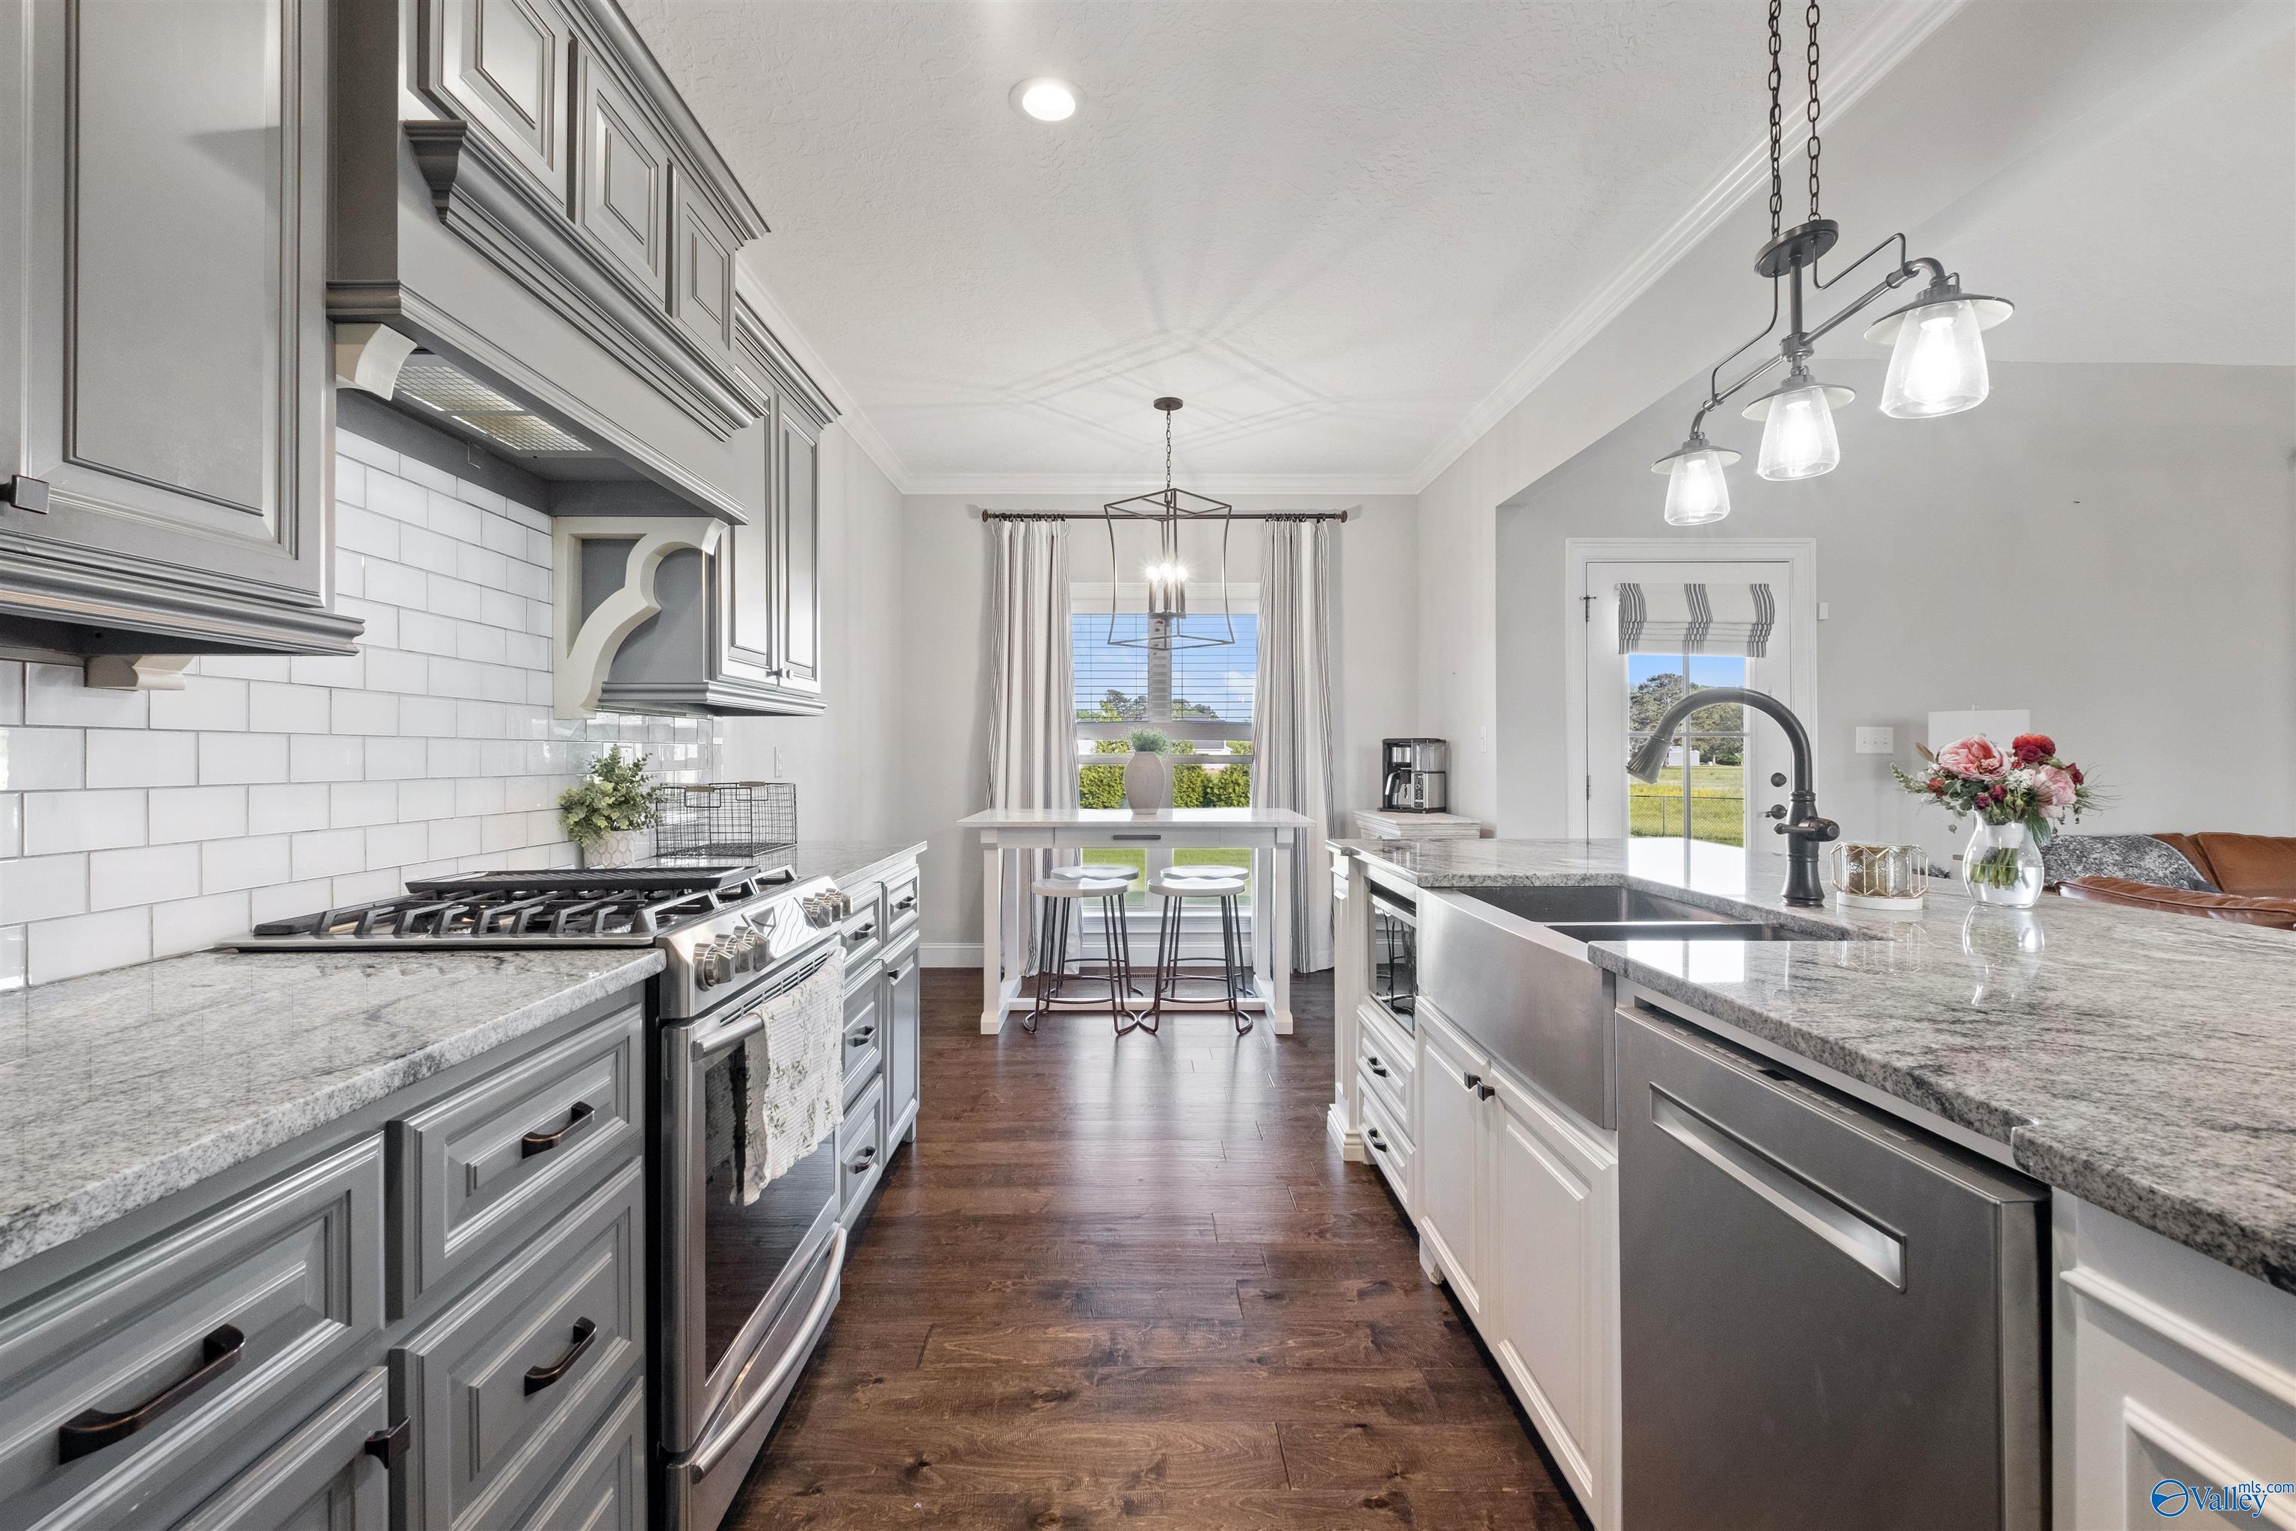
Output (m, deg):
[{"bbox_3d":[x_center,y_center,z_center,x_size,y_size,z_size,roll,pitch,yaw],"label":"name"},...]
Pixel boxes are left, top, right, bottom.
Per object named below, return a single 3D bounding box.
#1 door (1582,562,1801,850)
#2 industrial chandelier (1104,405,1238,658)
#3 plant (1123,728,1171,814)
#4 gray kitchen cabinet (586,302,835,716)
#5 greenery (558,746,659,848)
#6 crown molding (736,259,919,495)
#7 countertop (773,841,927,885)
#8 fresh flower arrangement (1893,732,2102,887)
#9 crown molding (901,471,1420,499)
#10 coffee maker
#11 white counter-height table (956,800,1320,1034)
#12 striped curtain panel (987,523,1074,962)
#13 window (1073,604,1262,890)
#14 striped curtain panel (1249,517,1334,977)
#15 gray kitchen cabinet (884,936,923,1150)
[{"bbox_3d":[2.412,0.107,4.272,0.935,2.060,0.060,0,0,-1],"label":"door"},{"bbox_3d":[0.090,-1.061,4.200,0.400,1.055,0.400,0,1,39],"label":"industrial chandelier"},{"bbox_3d":[-0.010,0.030,4.451,0.210,0.405,0.210,0,0,-1],"label":"plant"},{"bbox_3d":[-1.123,-0.612,2.533,0.350,0.930,0.840,0,0,-1],"label":"gray kitchen cabinet"},{"bbox_3d":[-1.210,0.101,2.160,0.220,0.300,0.220,0,1,-1],"label":"greenery"},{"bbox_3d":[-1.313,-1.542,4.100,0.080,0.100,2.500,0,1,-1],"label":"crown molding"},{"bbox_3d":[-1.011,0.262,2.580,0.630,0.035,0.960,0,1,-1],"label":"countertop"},{"bbox_3d":[1.565,0.099,1.760,0.290,0.325,0.290,0,1,-1],"label":"fresh flower arrangement"},{"bbox_3d":[0.074,-1.548,5.262,2.870,0.095,0.075,0,0,-1],"label":"crown molding"},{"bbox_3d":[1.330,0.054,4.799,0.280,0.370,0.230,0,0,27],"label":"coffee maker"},{"bbox_3d":[-0.045,0.692,4.380,1.510,0.905,0.730,0,1,-1],"label":"white counter-height table"},{"bbox_3d":[-0.634,-0.103,5.240,0.490,2.480,0.130,0,1,-1],"label":"striped curtain panel"},{"bbox_3d":[0.075,-0.070,5.360,1.420,1.760,0.110,0,1,-1],"label":"window"},{"bbox_3d":[0.796,-0.105,5.237,0.450,2.470,0.120,0,0,-1],"label":"striped curtain panel"},{"bbox_3d":[-0.957,0.797,2.721,0.540,0.620,0.410,0,0,-1],"label":"gray kitchen cabinet"}]

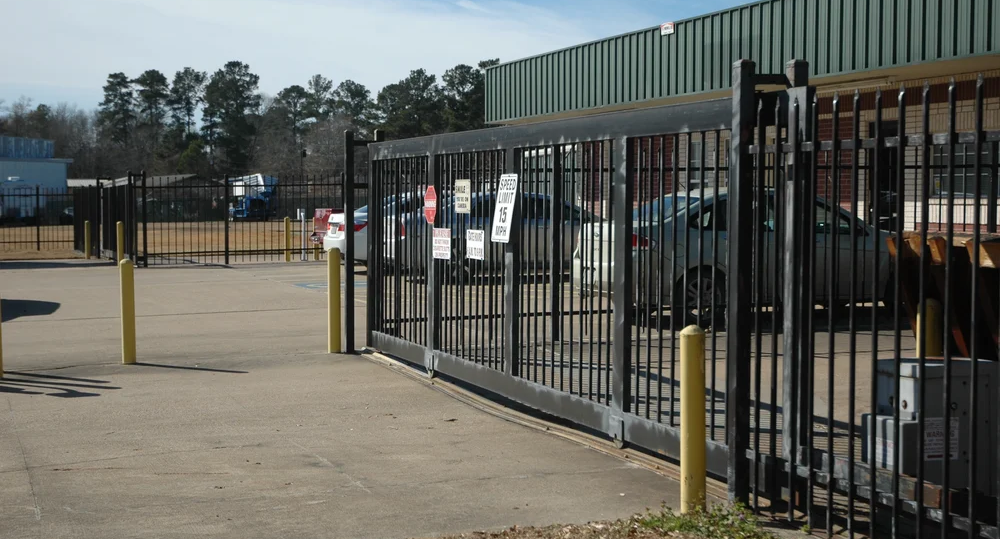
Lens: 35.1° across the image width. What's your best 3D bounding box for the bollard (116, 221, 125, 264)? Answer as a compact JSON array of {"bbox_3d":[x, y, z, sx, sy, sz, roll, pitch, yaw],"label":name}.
[{"bbox_3d":[-7.149,-0.463,29.800,0.118,0.880,0.118,0,3,0],"label":"bollard"}]

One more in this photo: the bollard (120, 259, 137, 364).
[{"bbox_3d":[-3.254,0.368,13.850,0.116,0.912,0.116,-1,3,0],"label":"bollard"}]

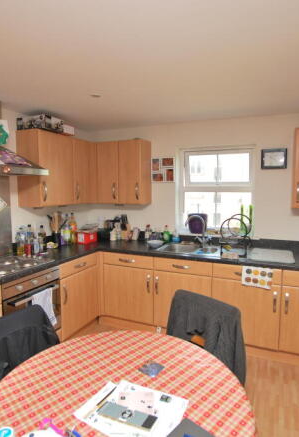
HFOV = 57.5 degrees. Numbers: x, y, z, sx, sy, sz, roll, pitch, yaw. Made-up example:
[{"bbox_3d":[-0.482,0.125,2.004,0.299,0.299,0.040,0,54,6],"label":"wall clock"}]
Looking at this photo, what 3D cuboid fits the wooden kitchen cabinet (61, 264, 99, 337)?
[{"bbox_3d":[-0.953,0.818,2.855,0.573,0.594,0.570,2,5,23],"label":"wooden kitchen cabinet"}]

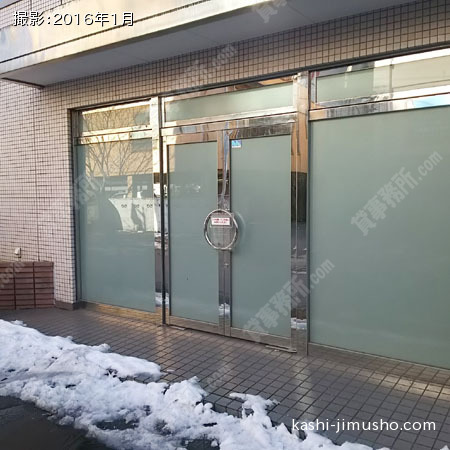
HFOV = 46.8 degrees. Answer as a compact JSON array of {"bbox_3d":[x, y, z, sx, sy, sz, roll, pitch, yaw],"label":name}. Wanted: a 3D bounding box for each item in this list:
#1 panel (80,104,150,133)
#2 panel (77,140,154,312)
[{"bbox_3d":[-1.231,-1.154,5.677,1.190,0.203,0.030,2,4,38],"label":"panel"},{"bbox_3d":[-1.291,0.006,6.055,1.247,1.910,0.050,2,5,35],"label":"panel"}]

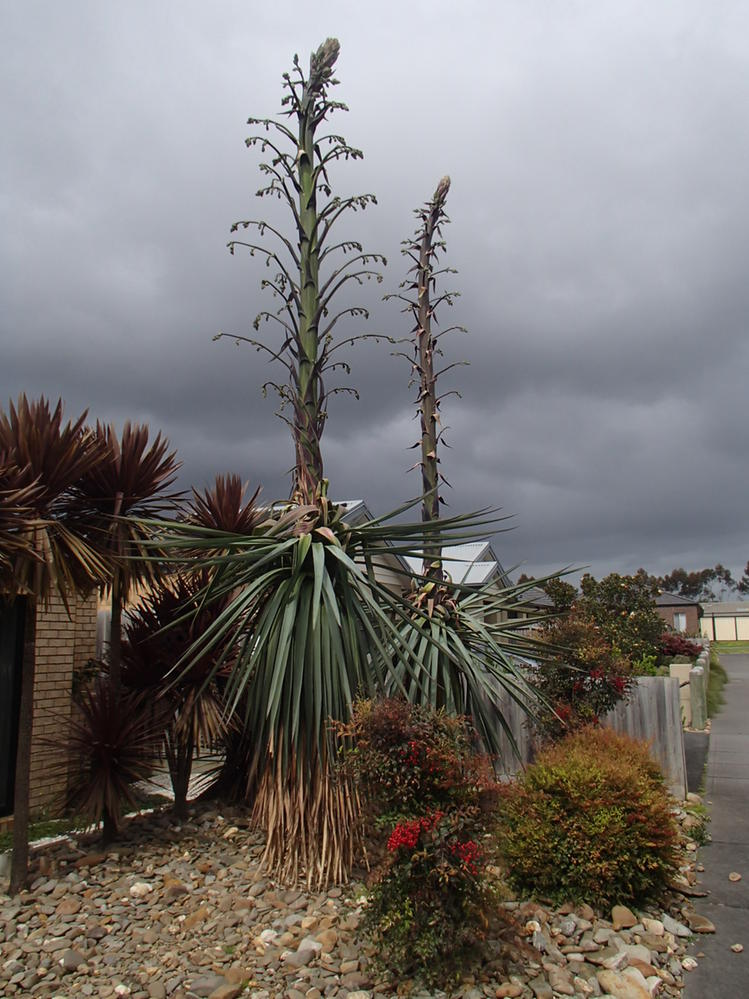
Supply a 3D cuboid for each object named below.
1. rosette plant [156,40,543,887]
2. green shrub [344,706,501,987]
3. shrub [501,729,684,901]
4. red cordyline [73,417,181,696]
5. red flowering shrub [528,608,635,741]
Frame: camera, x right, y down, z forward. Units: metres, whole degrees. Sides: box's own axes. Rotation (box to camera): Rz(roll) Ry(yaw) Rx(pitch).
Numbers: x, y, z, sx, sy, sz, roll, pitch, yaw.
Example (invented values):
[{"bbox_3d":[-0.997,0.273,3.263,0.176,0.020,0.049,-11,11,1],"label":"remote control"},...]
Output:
[{"bbox_3d":[-0.133,-0.517,6.046,2.750,6.160,2.400,0,-9,0],"label":"rosette plant"},{"bbox_3d":[0.245,1.677,4.094,0.820,1.230,0.750,0,-9,0],"label":"green shrub"},{"bbox_3d":[1.392,1.964,5.162,1.160,0.970,1.050,0,-9,0],"label":"shrub"},{"bbox_3d":[-2.174,1.074,6.818,1.000,3.350,1.000,0,-9,0],"label":"red cordyline"},{"bbox_3d":[1.841,1.856,7.100,0.950,1.760,0.900,0,-9,0],"label":"red flowering shrub"}]

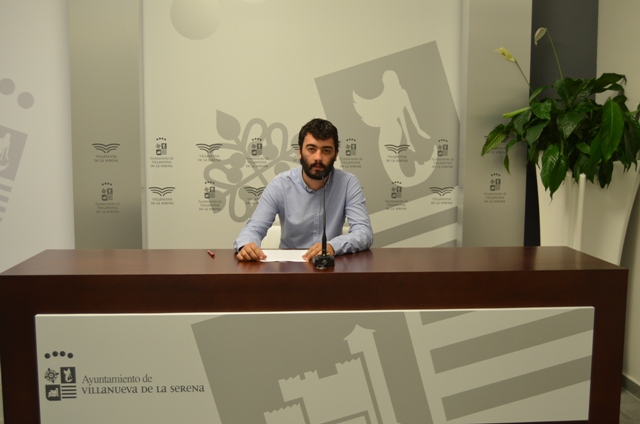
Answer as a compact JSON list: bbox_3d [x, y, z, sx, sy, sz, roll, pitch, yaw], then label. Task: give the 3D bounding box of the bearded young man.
[{"bbox_3d":[-0.060,0.262,2.910,0.550,1.300,0.700,0,6,-2],"label":"bearded young man"}]

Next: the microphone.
[{"bbox_3d":[0.012,0.026,2.510,0.080,0.345,0.150,0,6,-3],"label":"microphone"}]

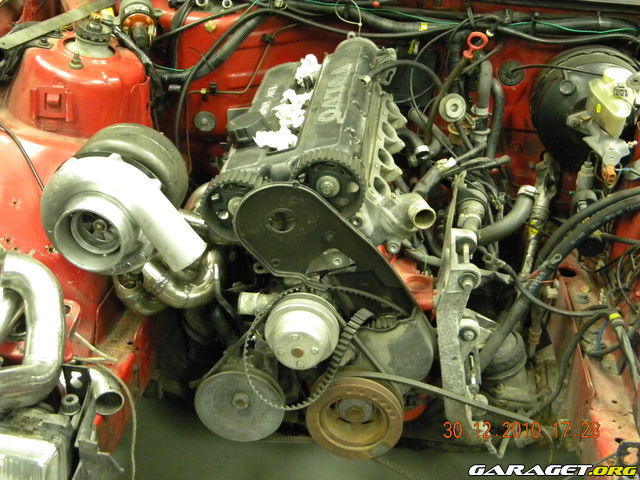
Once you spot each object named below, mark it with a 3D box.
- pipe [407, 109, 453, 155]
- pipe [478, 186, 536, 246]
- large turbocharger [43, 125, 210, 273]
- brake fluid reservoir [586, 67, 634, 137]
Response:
[{"bbox_3d":[0.207,-0.203,1.640,0.075,0.060,0.075,3,32,5],"label":"pipe"},{"bbox_3d":[0.313,-0.039,1.450,0.092,0.065,0.075,3,32,5],"label":"pipe"},{"bbox_3d":[-0.281,-0.052,1.320,0.235,0.185,0.235,3,32,5],"label":"large turbocharger"},{"bbox_3d":[0.506,-0.241,1.510,0.068,0.083,0.125,1,32,1],"label":"brake fluid reservoir"}]

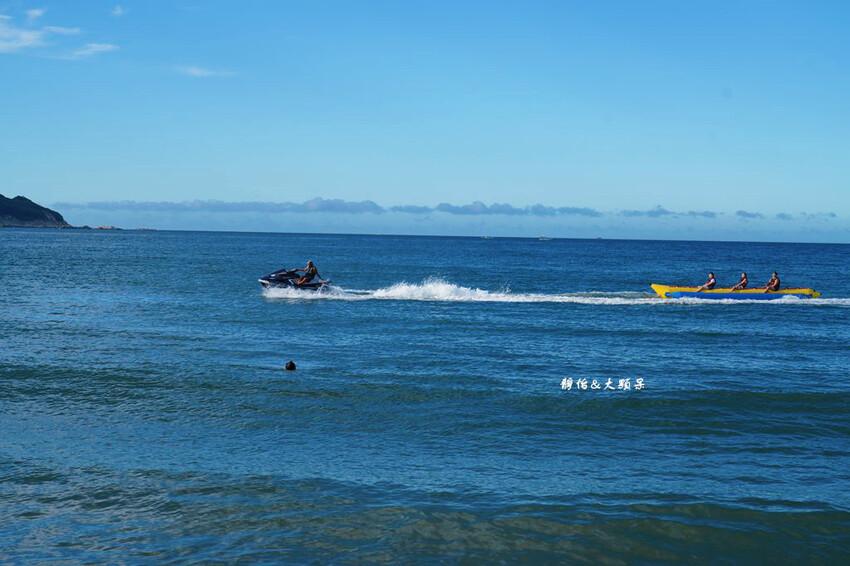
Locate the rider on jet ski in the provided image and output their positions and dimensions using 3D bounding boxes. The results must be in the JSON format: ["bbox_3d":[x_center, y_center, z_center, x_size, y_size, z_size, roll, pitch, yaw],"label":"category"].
[{"bbox_3d":[-5.121,-0.414,64.800,1.150,1.120,0.650,1,2,-16],"label":"rider on jet ski"}]

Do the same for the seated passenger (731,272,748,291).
[{"bbox_3d":[14.470,-0.023,68.300,0.820,0.920,0.560,1,2,-13],"label":"seated passenger"}]

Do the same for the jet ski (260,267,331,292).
[{"bbox_3d":[-5.666,-0.109,64.800,3.300,1.120,1.200,1,2,-13],"label":"jet ski"}]

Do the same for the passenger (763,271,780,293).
[{"bbox_3d":[16.080,-0.037,68.900,0.800,0.970,0.580,1,2,-15],"label":"passenger"}]

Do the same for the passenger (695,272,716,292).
[{"bbox_3d":[12.818,-0.023,67.700,0.860,0.920,0.560,1,2,-13],"label":"passenger"}]

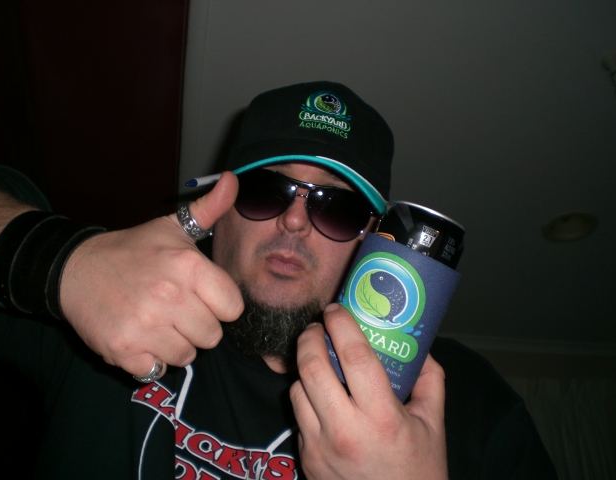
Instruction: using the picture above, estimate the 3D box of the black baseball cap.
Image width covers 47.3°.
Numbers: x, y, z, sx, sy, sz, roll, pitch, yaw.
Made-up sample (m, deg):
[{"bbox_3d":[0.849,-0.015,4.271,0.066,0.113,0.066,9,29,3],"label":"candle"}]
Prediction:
[{"bbox_3d":[0.007,-0.101,0.735,0.172,0.135,0.260,14,-4,-5],"label":"black baseball cap"}]

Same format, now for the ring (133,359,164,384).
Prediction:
[{"bbox_3d":[-0.110,0.091,0.485,0.007,0.022,0.022,49,-13,-29],"label":"ring"}]

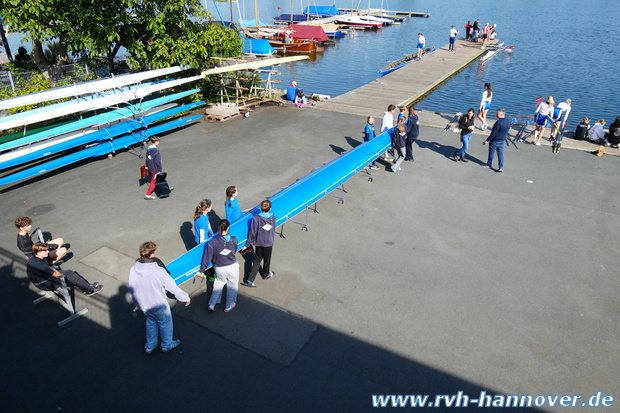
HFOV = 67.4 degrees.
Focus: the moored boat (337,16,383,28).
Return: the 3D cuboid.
[{"bbox_3d":[6.150,-23.574,59.137,5.700,1.150,2.100,12,28,22],"label":"moored boat"}]

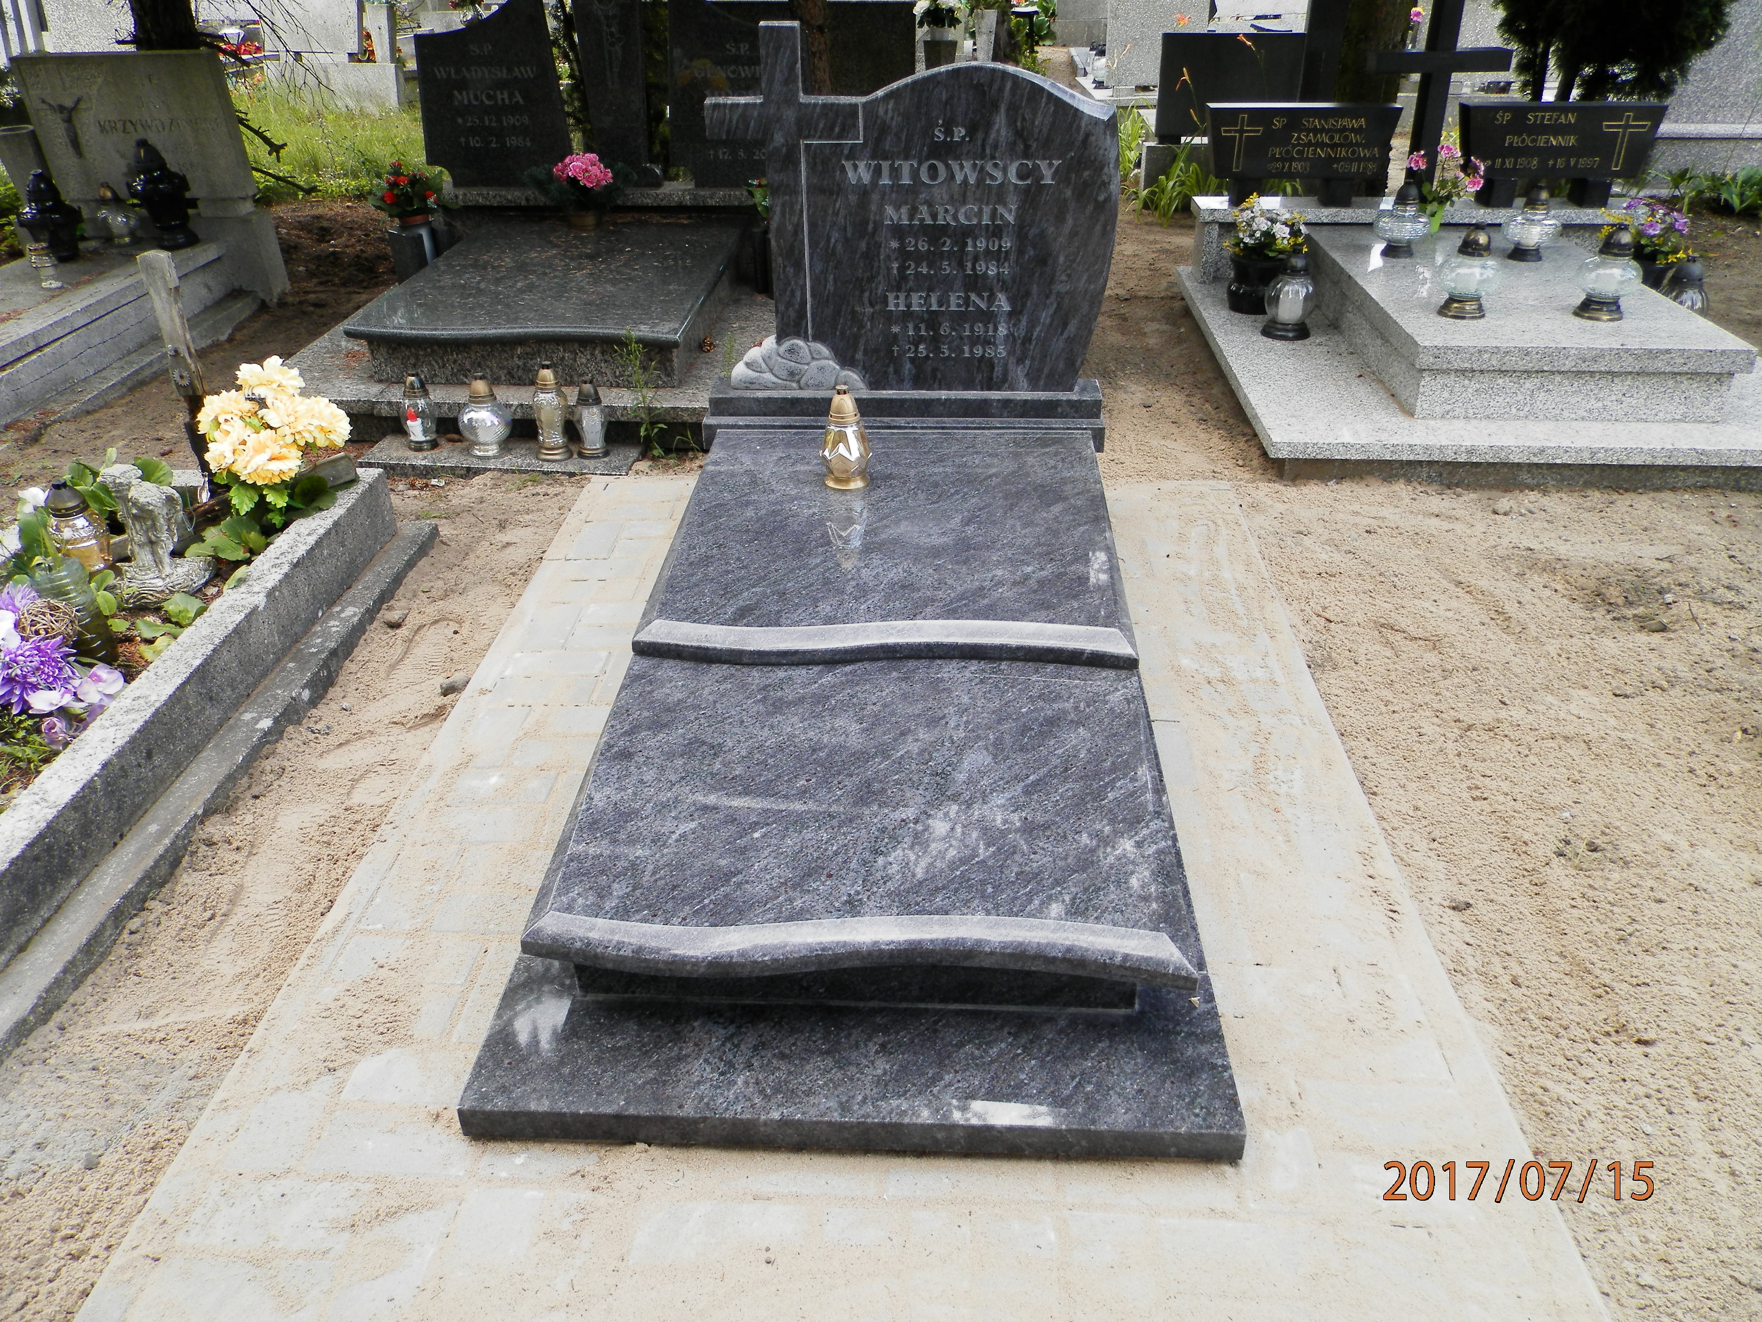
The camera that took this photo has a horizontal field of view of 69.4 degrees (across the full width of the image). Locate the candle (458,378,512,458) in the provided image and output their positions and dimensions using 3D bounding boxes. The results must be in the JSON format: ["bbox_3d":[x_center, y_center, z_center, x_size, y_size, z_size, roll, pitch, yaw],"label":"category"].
[{"bbox_3d":[-1.054,-0.648,3.360,0.142,0.215,0.142,1,31,3],"label":"candle"}]

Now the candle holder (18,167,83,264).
[{"bbox_3d":[-2.808,-1.507,4.309,0.200,0.292,0.190,1,32,3],"label":"candle holder"}]

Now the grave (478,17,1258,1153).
[{"bbox_3d":[-0.001,-0.377,2.113,0.950,1.076,1.966,1,31,3],"label":"grave"}]

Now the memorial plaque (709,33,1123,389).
[{"bbox_3d":[0.072,-1.000,2.864,0.886,0.790,0.085,1,32,3],"label":"memorial plaque"}]

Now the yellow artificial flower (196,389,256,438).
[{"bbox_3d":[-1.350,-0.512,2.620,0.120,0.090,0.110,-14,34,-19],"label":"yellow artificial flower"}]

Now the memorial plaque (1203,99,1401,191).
[{"bbox_3d":[1.402,-1.746,4.280,0.627,0.220,0.095,1,31,3],"label":"memorial plaque"}]

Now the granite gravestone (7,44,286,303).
[{"bbox_3d":[-2.527,-1.696,4.501,0.730,0.830,0.150,1,32,3],"label":"granite gravestone"}]

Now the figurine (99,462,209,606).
[{"bbox_3d":[-1.461,-0.274,2.563,0.190,0.245,0.150,-12,33,-17],"label":"figurine"}]

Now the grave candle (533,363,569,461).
[{"bbox_3d":[-0.864,-0.654,3.329,0.083,0.256,0.083,1,32,3],"label":"grave candle"}]

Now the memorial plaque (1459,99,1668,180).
[{"bbox_3d":[2.248,-1.734,4.240,0.636,0.223,0.095,1,31,3],"label":"memorial plaque"}]

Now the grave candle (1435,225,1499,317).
[{"bbox_3d":[1.589,-1.054,3.430,0.164,0.235,0.164,1,32,3],"label":"grave candle"}]

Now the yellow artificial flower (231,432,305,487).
[{"bbox_3d":[-1.278,-0.423,2.651,0.155,0.105,0.140,-16,34,-23],"label":"yellow artificial flower"}]

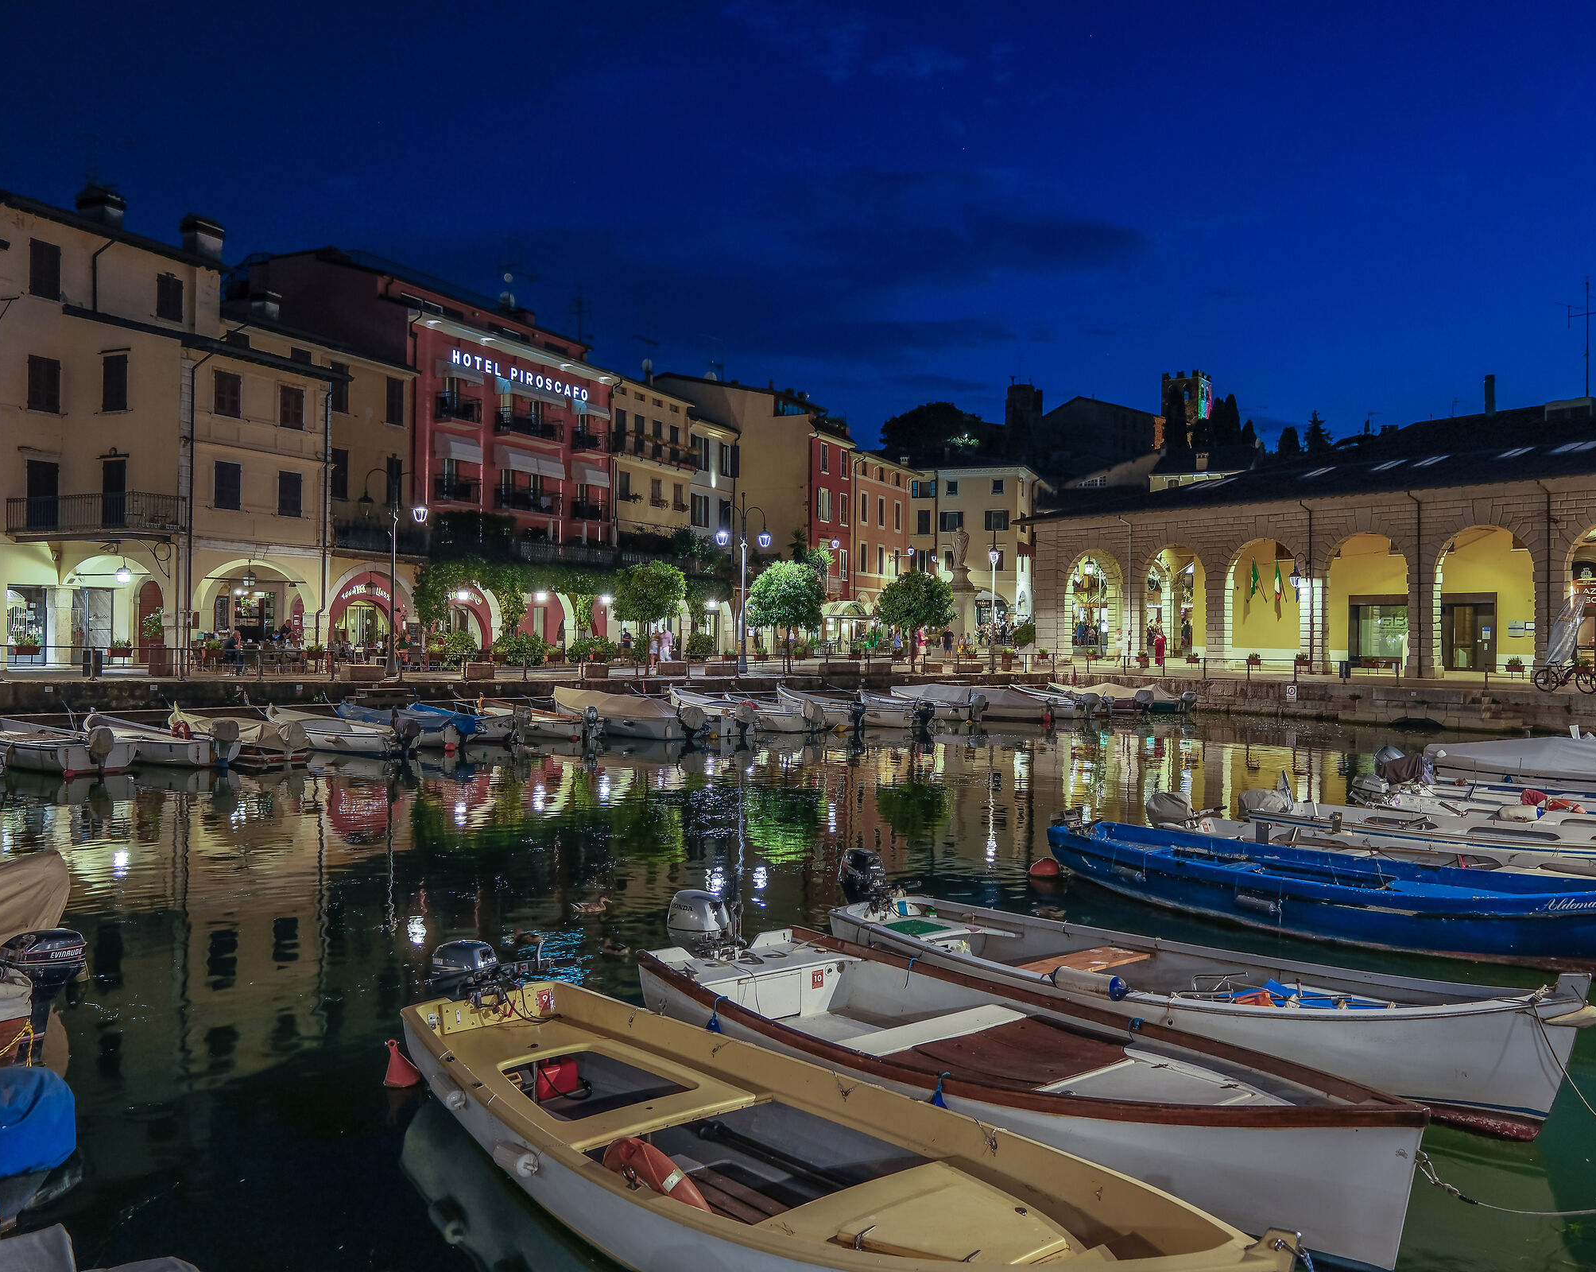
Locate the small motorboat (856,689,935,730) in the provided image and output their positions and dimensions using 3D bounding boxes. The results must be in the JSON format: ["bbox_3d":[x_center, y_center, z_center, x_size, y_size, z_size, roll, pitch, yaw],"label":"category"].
[{"bbox_3d":[3.550,2.707,46.000,1.700,1.150,5.100,1,0,-25],"label":"small motorboat"}]

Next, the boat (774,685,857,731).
[{"bbox_3d":[0.564,2.242,38.957,1.700,1.100,4.800,1,0,-31],"label":"boat"}]

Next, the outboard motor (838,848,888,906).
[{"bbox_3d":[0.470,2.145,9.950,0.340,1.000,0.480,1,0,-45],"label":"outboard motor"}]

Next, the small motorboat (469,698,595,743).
[{"bbox_3d":[-7.013,2.248,34.473,5.417,1.086,1.700,1,0,42],"label":"small motorboat"}]

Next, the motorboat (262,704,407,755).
[{"bbox_3d":[-11.000,2.235,30.329,5.491,1.023,1.700,1,0,36],"label":"motorboat"}]

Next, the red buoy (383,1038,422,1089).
[{"bbox_3d":[-2.660,2.896,8.600,0.240,0.360,0.240,-9,-1,0],"label":"red buoy"}]

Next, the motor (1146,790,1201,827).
[{"bbox_3d":[5.300,2.669,18.000,0.400,1.000,0.680,1,0,-43],"label":"motor"}]

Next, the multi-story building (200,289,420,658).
[{"bbox_3d":[-20.269,-5.333,45.060,10.000,13.000,11.200,0,0,25],"label":"multi-story building"}]

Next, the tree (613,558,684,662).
[{"bbox_3d":[-5.246,-0.577,44.500,2.550,4.050,2.550,1,0,0],"label":"tree"}]

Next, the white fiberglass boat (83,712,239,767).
[{"bbox_3d":[-13.161,2.086,26.044,4.900,1.000,1.650,0,0,33],"label":"white fiberglass boat"}]

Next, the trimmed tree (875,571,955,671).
[{"bbox_3d":[5.198,-0.696,56.500,3.400,4.400,3.400,1,0,0],"label":"trimmed tree"}]

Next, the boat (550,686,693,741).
[{"bbox_3d":[-5.005,2.207,35.435,5.604,1.211,1.700,1,0,42],"label":"boat"}]

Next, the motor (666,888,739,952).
[{"bbox_3d":[-0.724,2.394,9.117,0.400,1.100,0.620,1,0,-43],"label":"motor"}]

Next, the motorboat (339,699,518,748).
[{"bbox_3d":[-11.200,2.544,37.000,6.400,1.200,1.900,0,0,40],"label":"motorboat"}]

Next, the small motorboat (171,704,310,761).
[{"bbox_3d":[-12.868,2.183,28.491,5.417,1.085,1.700,1,0,43],"label":"small motorboat"}]

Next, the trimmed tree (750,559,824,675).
[{"bbox_3d":[-0.360,-0.675,47.200,2.900,4.300,2.900,1,0,0],"label":"trimmed tree"}]

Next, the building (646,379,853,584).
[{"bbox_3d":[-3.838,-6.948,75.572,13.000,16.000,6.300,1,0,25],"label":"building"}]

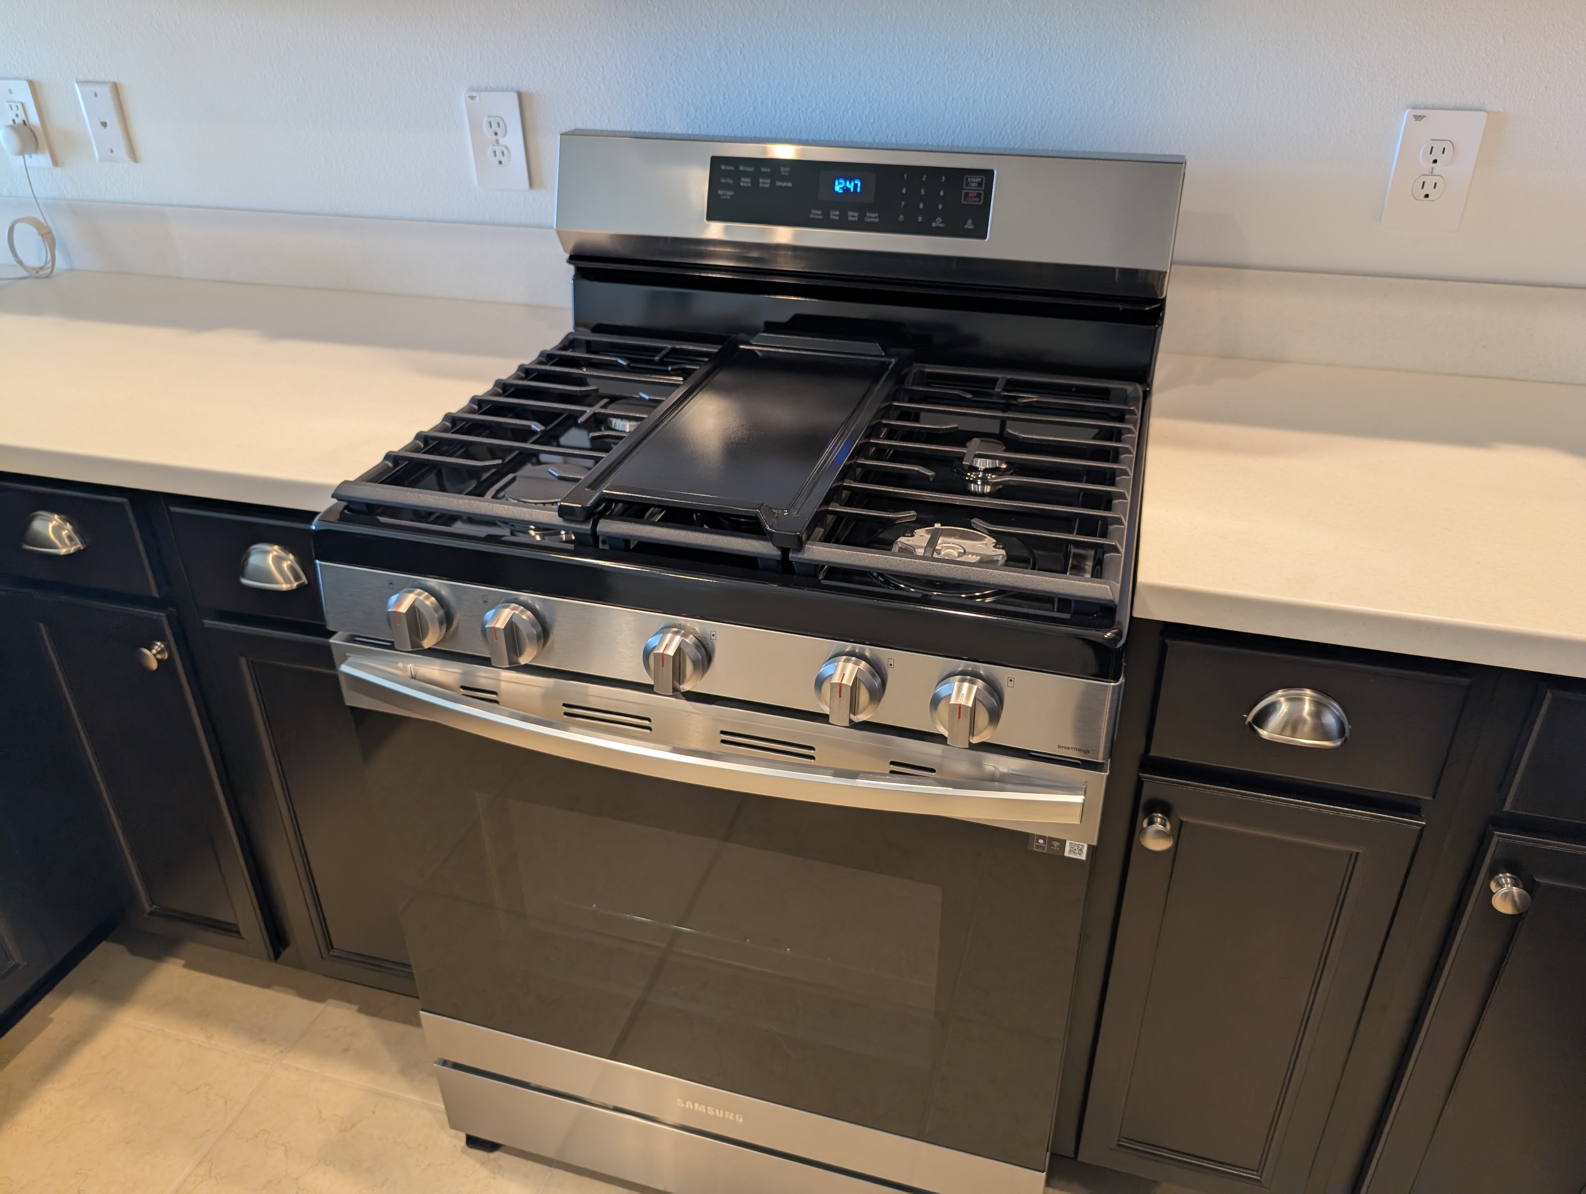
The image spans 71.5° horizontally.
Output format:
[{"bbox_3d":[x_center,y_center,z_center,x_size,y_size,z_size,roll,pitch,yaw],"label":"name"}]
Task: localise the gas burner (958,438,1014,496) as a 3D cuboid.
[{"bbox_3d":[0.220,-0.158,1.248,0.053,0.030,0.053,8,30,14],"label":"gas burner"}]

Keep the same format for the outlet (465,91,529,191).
[{"bbox_3d":[-0.405,-0.623,1.507,0.079,0.123,0.009,8,30,14],"label":"outlet"}]

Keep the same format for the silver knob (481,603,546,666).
[{"bbox_3d":[-0.262,0.038,1.017,0.056,0.057,0.039,8,24,14],"label":"silver knob"}]

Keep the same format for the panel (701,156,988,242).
[{"bbox_3d":[0.064,-0.477,1.316,0.348,0.077,0.012,8,12,14],"label":"panel"}]

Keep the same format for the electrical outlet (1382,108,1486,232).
[{"bbox_3d":[0.708,-0.470,1.218,0.079,0.123,0.009,8,30,14],"label":"electrical outlet"}]

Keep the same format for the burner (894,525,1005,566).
[{"bbox_3d":[0.145,-0.031,1.031,0.106,0.025,0.106,8,30,14],"label":"burner"}]

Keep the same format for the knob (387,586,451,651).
[{"bbox_3d":[-0.360,0.025,1.042,0.056,0.057,0.039,8,24,14],"label":"knob"}]

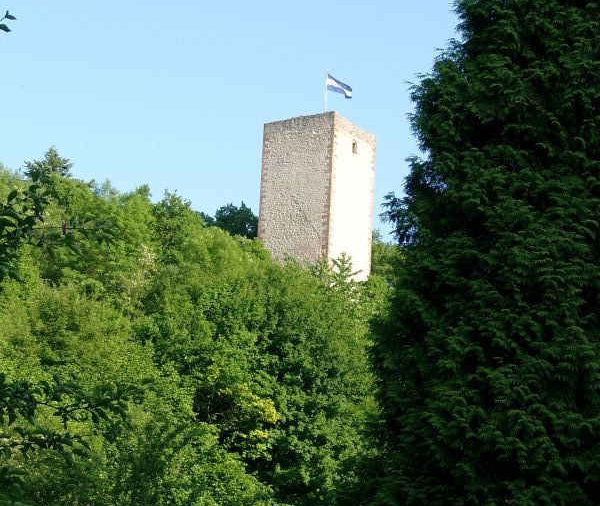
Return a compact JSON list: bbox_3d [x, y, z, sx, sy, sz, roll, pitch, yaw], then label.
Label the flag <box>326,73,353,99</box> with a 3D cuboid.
[{"bbox_3d":[4.191,-17.599,219.595,2.800,2.350,0.600,9,-18,-19],"label":"flag"}]

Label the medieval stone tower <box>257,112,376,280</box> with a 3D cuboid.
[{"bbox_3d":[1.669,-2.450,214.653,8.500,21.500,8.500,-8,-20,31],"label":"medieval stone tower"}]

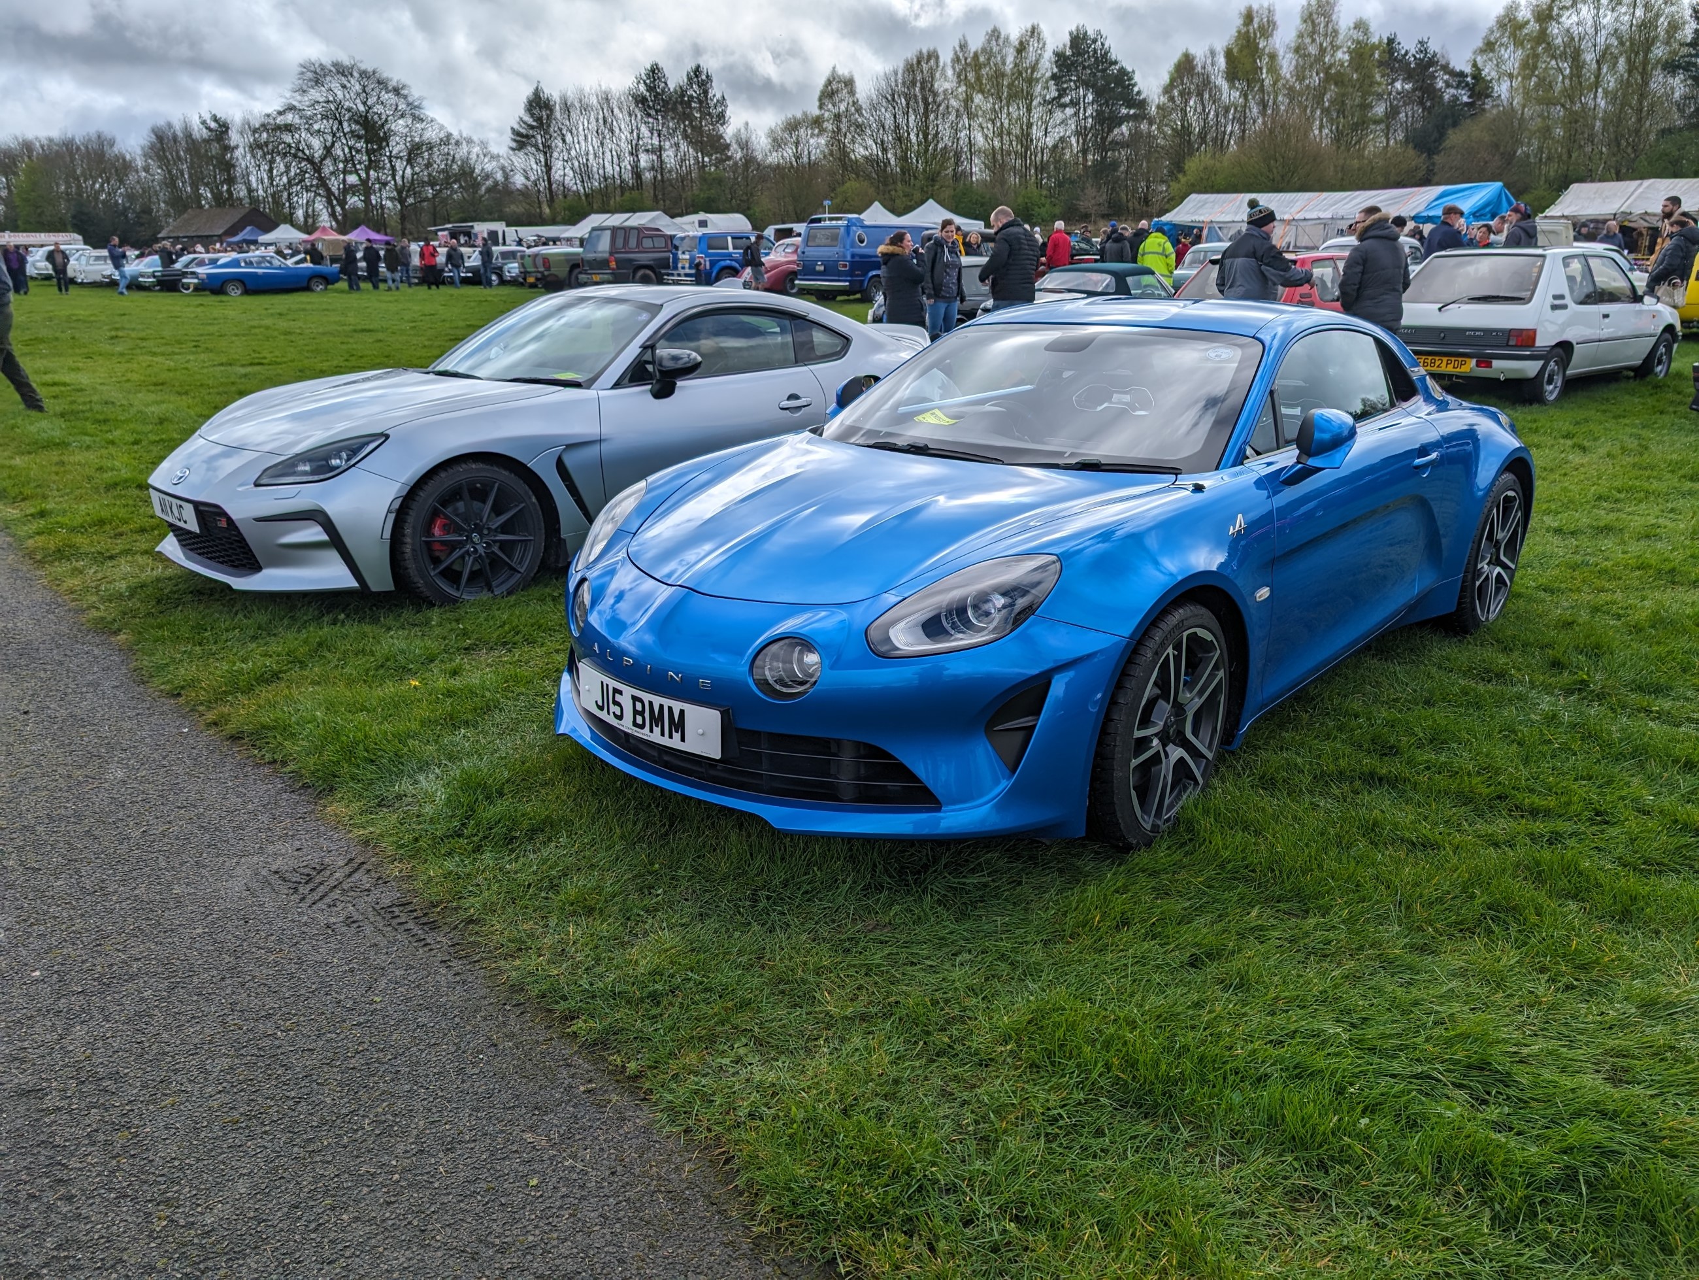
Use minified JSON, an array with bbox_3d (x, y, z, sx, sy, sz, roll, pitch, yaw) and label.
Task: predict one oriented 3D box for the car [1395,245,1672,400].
[{"bbox_3d":[6.724,-3.095,11.488,3.710,1.370,1.580,-14,23,-36],"label":"car"}]

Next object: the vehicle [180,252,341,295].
[{"bbox_3d":[-19.655,-12.238,39.452,4.750,1.330,1.870,-18,25,-42],"label":"vehicle"}]

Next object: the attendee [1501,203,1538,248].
[{"bbox_3d":[7.742,-4.167,13.887,0.370,1.820,0.500,9,21,26],"label":"attendee"}]

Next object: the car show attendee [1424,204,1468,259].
[{"bbox_3d":[6.698,-4.008,13.487,0.380,1.820,0.520,-8,20,-23],"label":"car show attendee"}]

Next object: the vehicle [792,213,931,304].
[{"bbox_3d":[0.919,-10.636,32.952,2.000,2.180,4.750,16,24,40],"label":"vehicle"}]

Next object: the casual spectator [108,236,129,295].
[{"bbox_3d":[-23.109,-11.900,37.566,0.570,1.760,0.500,-8,19,-23],"label":"casual spectator"}]

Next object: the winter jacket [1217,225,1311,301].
[{"bbox_3d":[3.819,-3.397,10.860,0.580,0.780,0.620,-10,21,-25],"label":"winter jacket"}]

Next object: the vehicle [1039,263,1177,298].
[{"bbox_3d":[3.422,-4.385,15.800,1.660,1.230,3.950,15,24,39],"label":"vehicle"}]

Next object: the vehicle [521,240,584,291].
[{"bbox_3d":[-10.039,-14.969,46.636,2.000,1.860,5.600,17,25,41],"label":"vehicle"}]

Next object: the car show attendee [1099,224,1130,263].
[{"bbox_3d":[5.149,-7.017,22.563,0.540,1.740,0.360,1,18,3],"label":"car show attendee"}]

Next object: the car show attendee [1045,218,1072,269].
[{"bbox_3d":[4.033,-7.078,22.566,0.540,1.760,0.360,0,18,2],"label":"car show attendee"}]

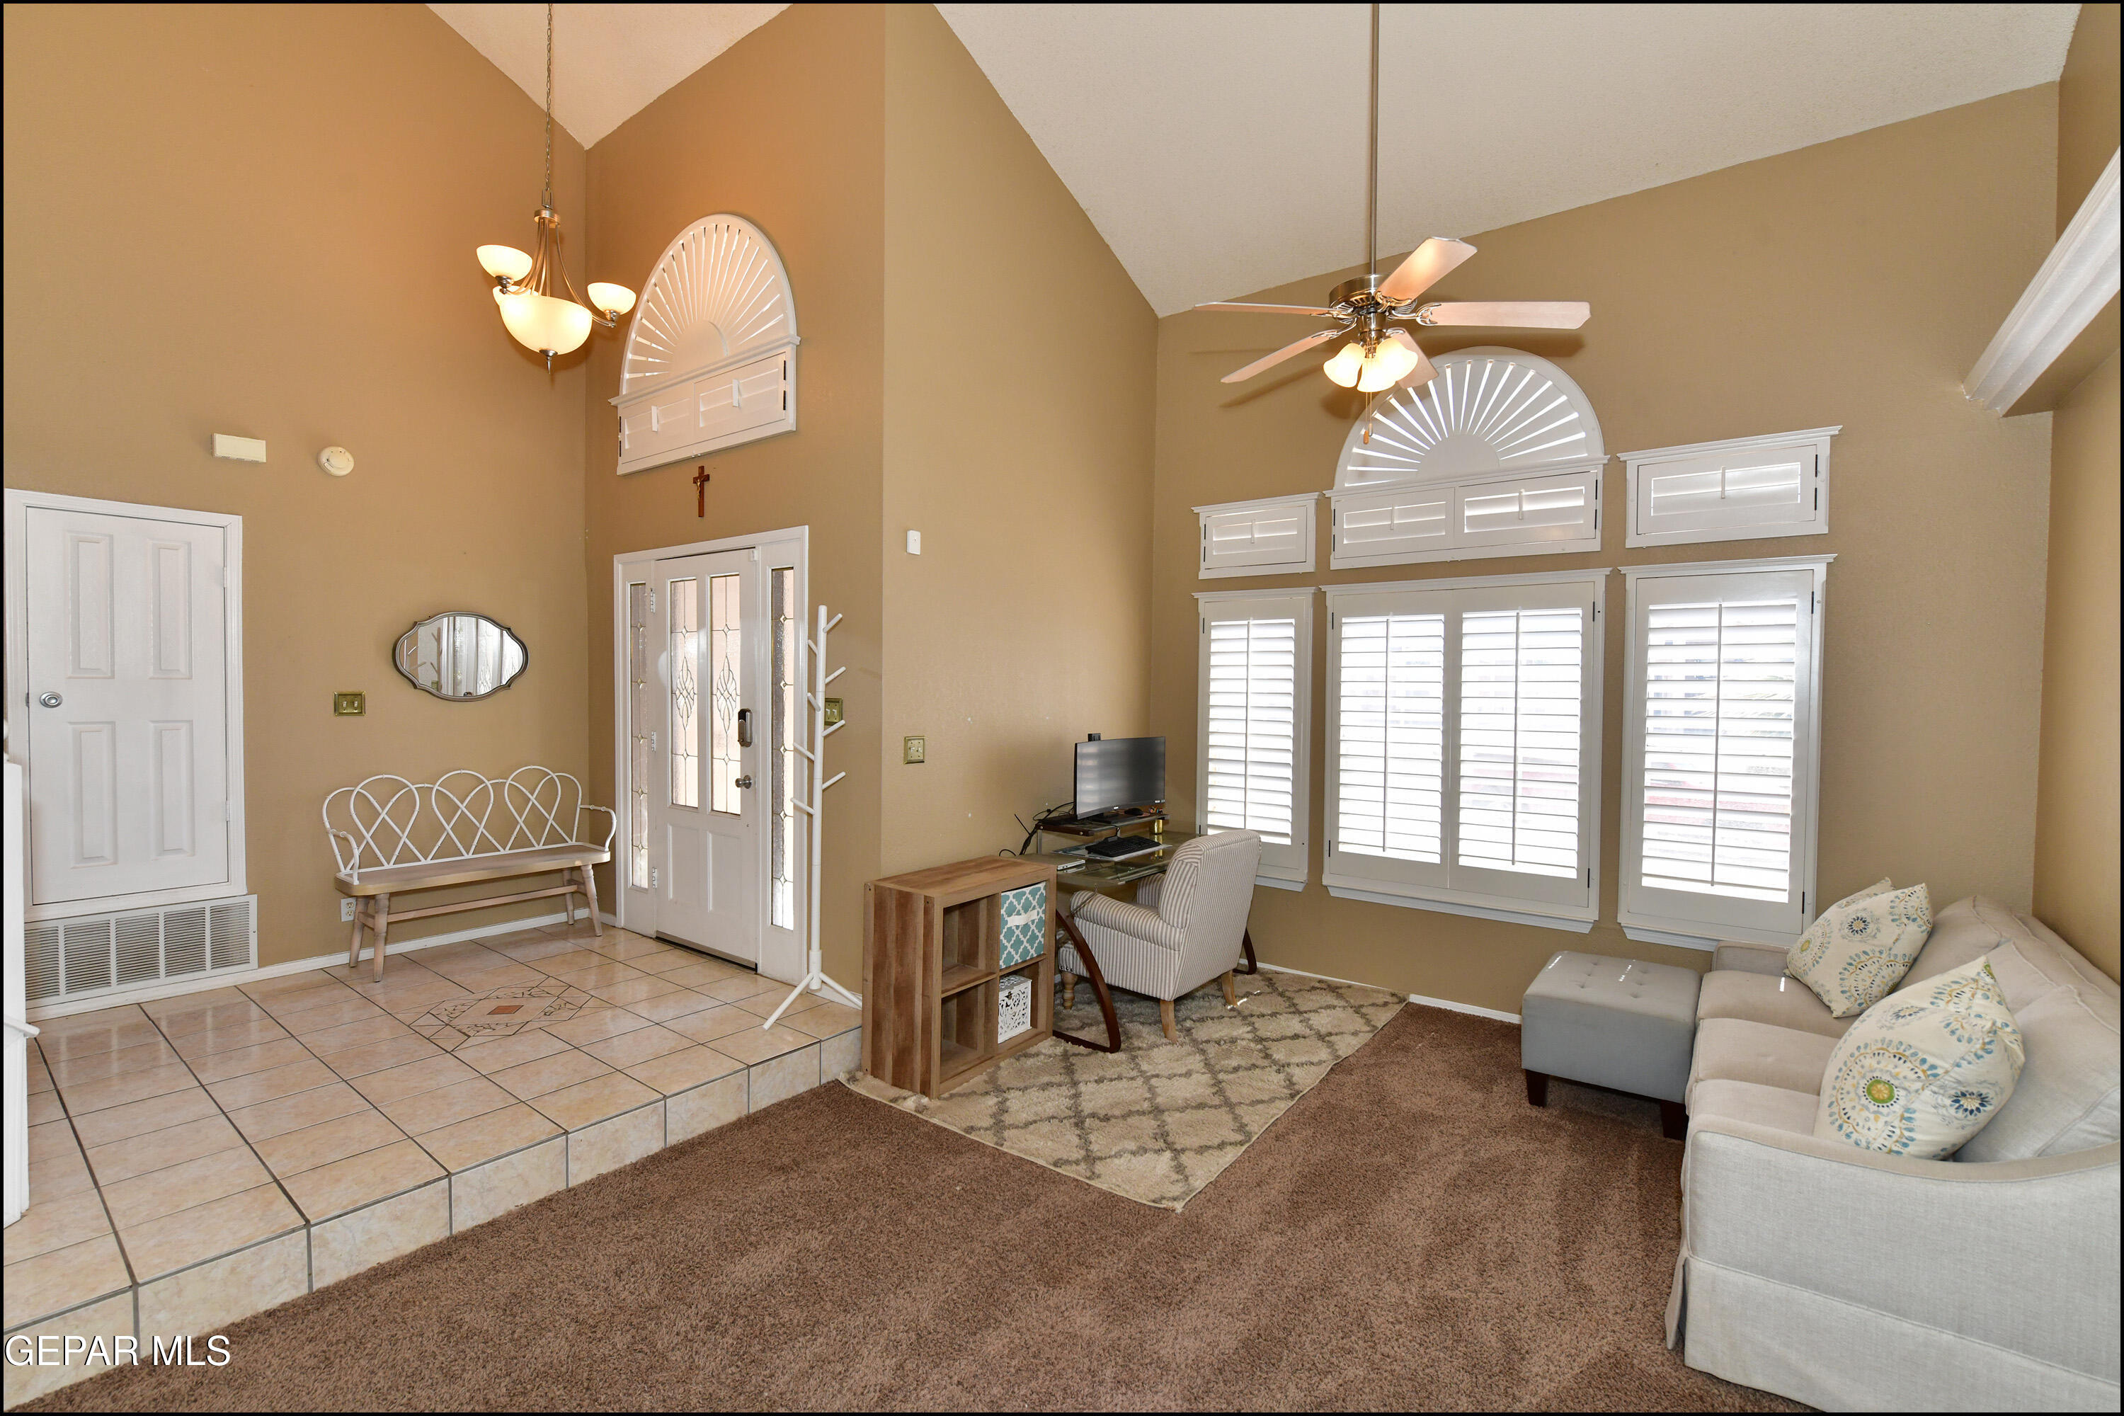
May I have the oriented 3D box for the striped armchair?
[{"bbox_3d":[0.463,1.006,4.491,0.800,0.880,0.670,1,2,39],"label":"striped armchair"}]

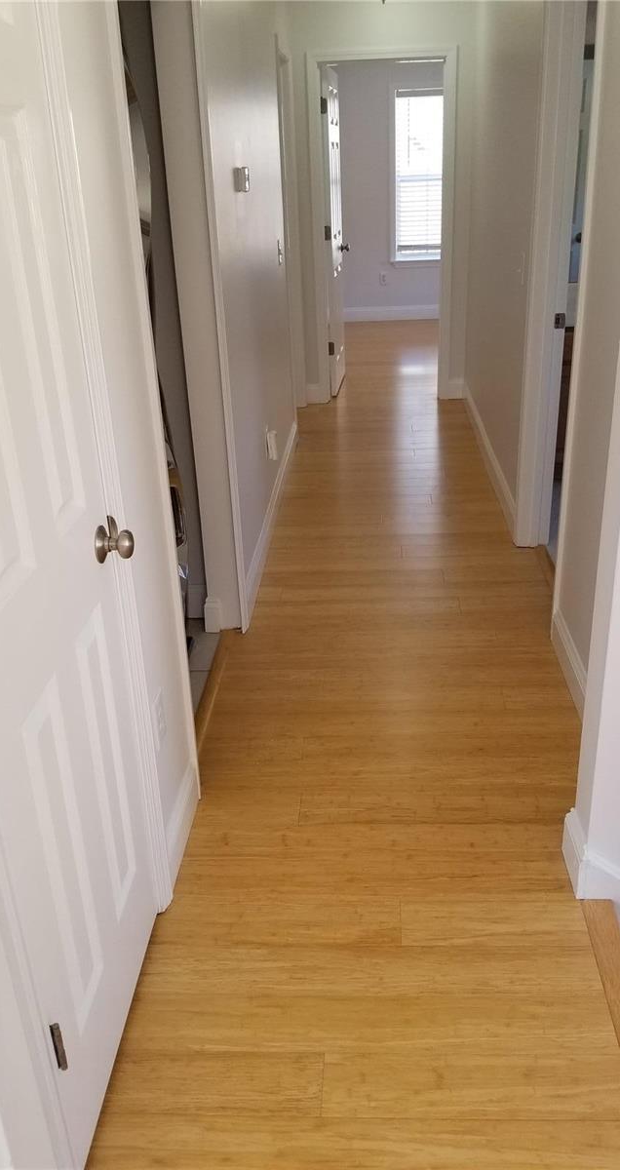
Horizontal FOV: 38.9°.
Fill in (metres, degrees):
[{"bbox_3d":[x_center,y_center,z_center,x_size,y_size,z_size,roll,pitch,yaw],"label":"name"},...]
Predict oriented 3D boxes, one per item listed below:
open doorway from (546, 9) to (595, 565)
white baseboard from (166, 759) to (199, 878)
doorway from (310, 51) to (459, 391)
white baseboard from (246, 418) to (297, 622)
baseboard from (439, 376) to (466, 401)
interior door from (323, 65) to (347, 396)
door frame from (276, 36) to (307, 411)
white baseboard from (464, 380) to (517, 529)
[{"bbox_3d":[0.901,-0.928,2.973,0.130,2.070,0.830,0,26,4],"label":"open doorway"},{"bbox_3d":[-0.302,0.547,2.060,0.016,0.132,0.305,-1,25,5],"label":"white baseboard"},{"bbox_3d":[0.470,-2.253,5.701,0.890,2.100,0.130,0,26,4],"label":"doorway"},{"bbox_3d":[-0.166,-0.436,4.234,0.016,0.140,2.480,0,26,4],"label":"white baseboard"},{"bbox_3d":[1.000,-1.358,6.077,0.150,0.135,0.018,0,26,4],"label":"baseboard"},{"bbox_3d":[0.188,-2.420,6.119,0.037,2.030,0.760,3,26,9],"label":"interior door"},{"bbox_3d":[-0.127,-2.029,5.261,0.120,2.110,0.880,0,26,4],"label":"door frame"},{"bbox_3d":[0.985,-0.804,4.933,0.016,0.135,2.480,0,26,4],"label":"white baseboard"}]

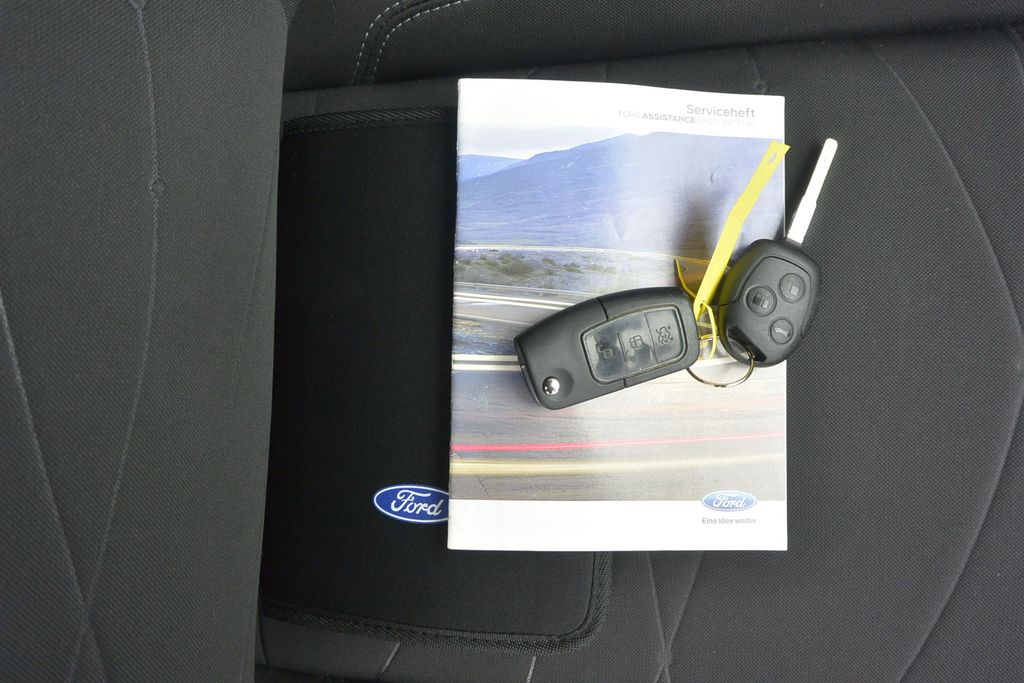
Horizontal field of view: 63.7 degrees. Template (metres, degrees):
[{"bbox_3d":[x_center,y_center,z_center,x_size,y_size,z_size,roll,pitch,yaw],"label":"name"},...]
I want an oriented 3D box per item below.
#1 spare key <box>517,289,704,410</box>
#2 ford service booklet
[{"bbox_3d":[0.042,0.001,0.359,0.078,0.017,0.042,-16,86,-5],"label":"spare key"},{"bbox_3d":[0.050,-0.013,0.372,0.150,0.008,0.209,2,84,-4],"label":"ford service booklet"}]

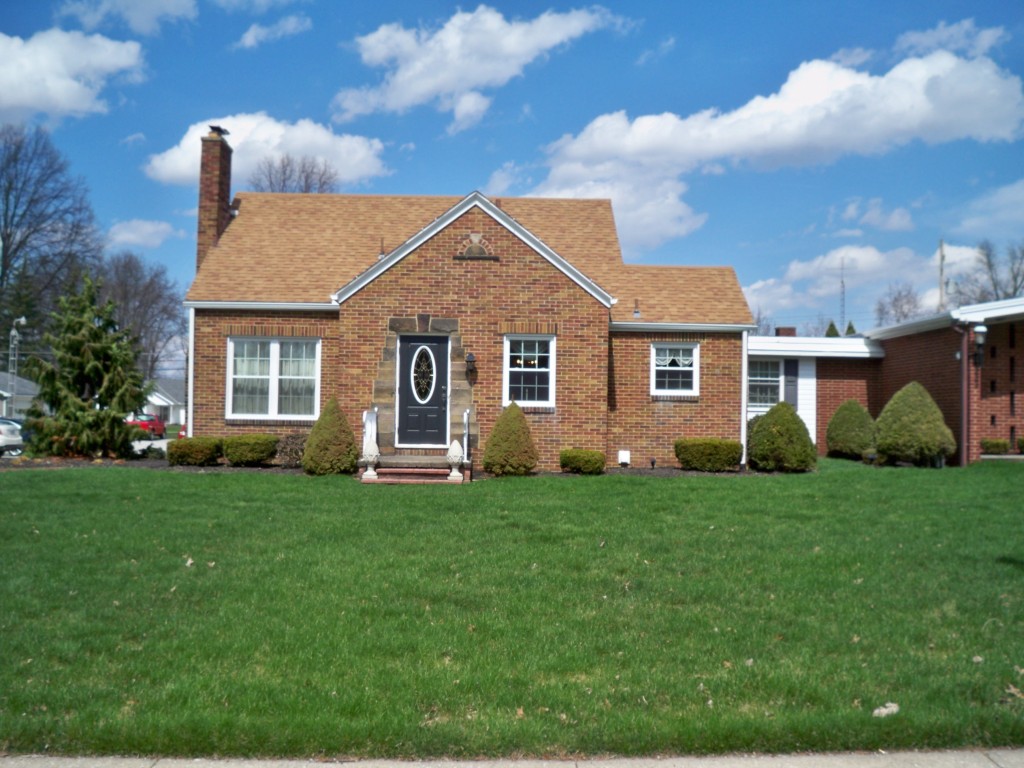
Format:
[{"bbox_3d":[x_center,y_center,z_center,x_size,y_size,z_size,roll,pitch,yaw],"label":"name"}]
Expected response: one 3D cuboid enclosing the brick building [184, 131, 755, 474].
[{"bbox_3d":[-1.050,-1.848,23.300,11.500,7.100,8.600,1,-2,0],"label":"brick building"}]

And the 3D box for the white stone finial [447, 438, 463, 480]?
[{"bbox_3d":[-0.914,1.238,16.750,0.270,0.660,0.270,1,-2,-1],"label":"white stone finial"}]

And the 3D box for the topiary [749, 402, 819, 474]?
[{"bbox_3d":[5.212,1.002,19.950,1.300,1.380,1.300,1,-2,0],"label":"topiary"}]

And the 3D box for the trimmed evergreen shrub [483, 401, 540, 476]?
[{"bbox_3d":[-0.027,0.986,18.650,1.000,1.320,1.000,1,-2,0],"label":"trimmed evergreen shrub"}]

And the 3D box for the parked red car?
[{"bbox_3d":[-21.032,2.427,59.500,1.780,1.460,4.500,1,-2,-6],"label":"parked red car"}]

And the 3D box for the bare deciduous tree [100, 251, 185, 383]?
[{"bbox_3d":[-41.040,-5.381,115.000,9.800,19.300,9.800,1,-2,0],"label":"bare deciduous tree"}]

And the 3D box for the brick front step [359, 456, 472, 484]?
[{"bbox_3d":[-1.640,1.499,18.200,1.920,0.370,2.100,1,-2,0],"label":"brick front step"}]

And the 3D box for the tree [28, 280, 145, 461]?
[{"bbox_3d":[-9.512,-0.361,23.200,2.700,4.050,2.700,1,-2,0],"label":"tree"}]

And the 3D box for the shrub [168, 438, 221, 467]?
[{"bbox_3d":[-6.056,1.282,19.750,1.020,0.570,0.850,1,-2,0],"label":"shrub"}]

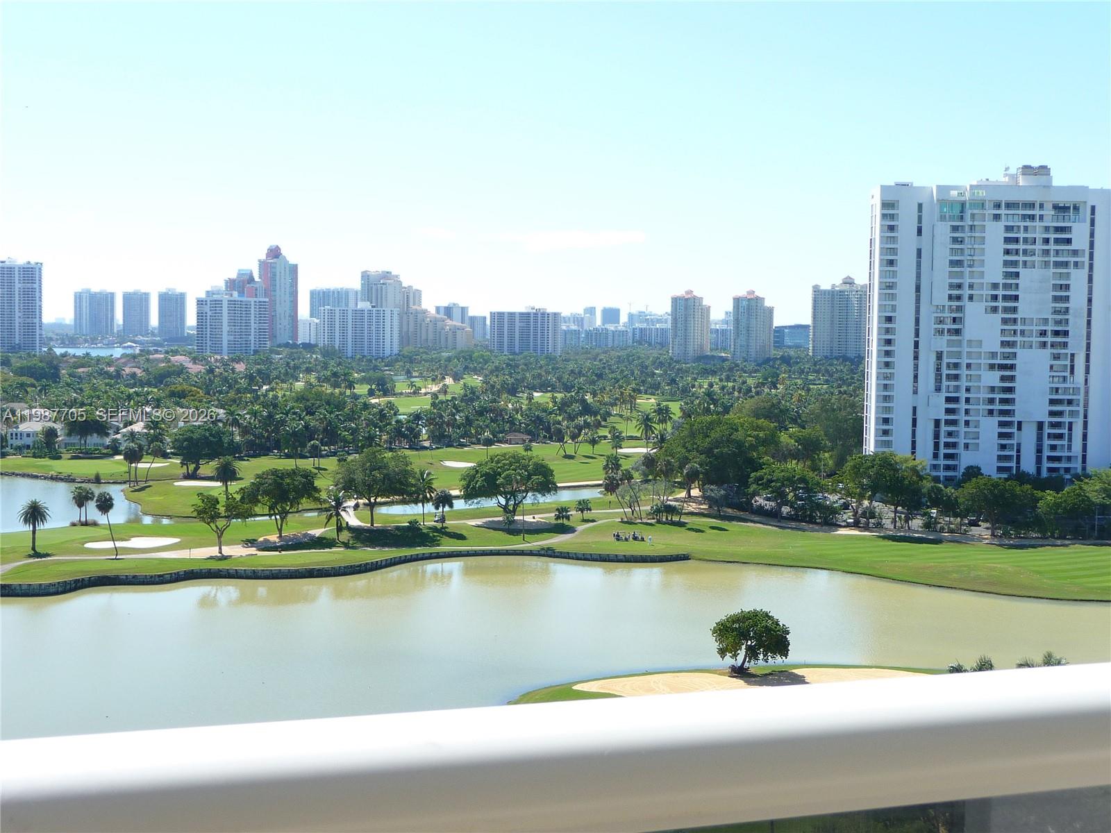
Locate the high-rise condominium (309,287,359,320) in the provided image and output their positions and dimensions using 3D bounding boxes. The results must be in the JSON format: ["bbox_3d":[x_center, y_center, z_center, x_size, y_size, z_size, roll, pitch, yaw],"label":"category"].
[{"bbox_3d":[-354.120,-156.820,2469.830,74.000,93.800,32.000,2,4,24],"label":"high-rise condominium"}]

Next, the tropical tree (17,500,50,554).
[{"bbox_3d":[-92.550,19.360,273.220,5.500,9.520,5.500,0,4,-19],"label":"tropical tree"}]

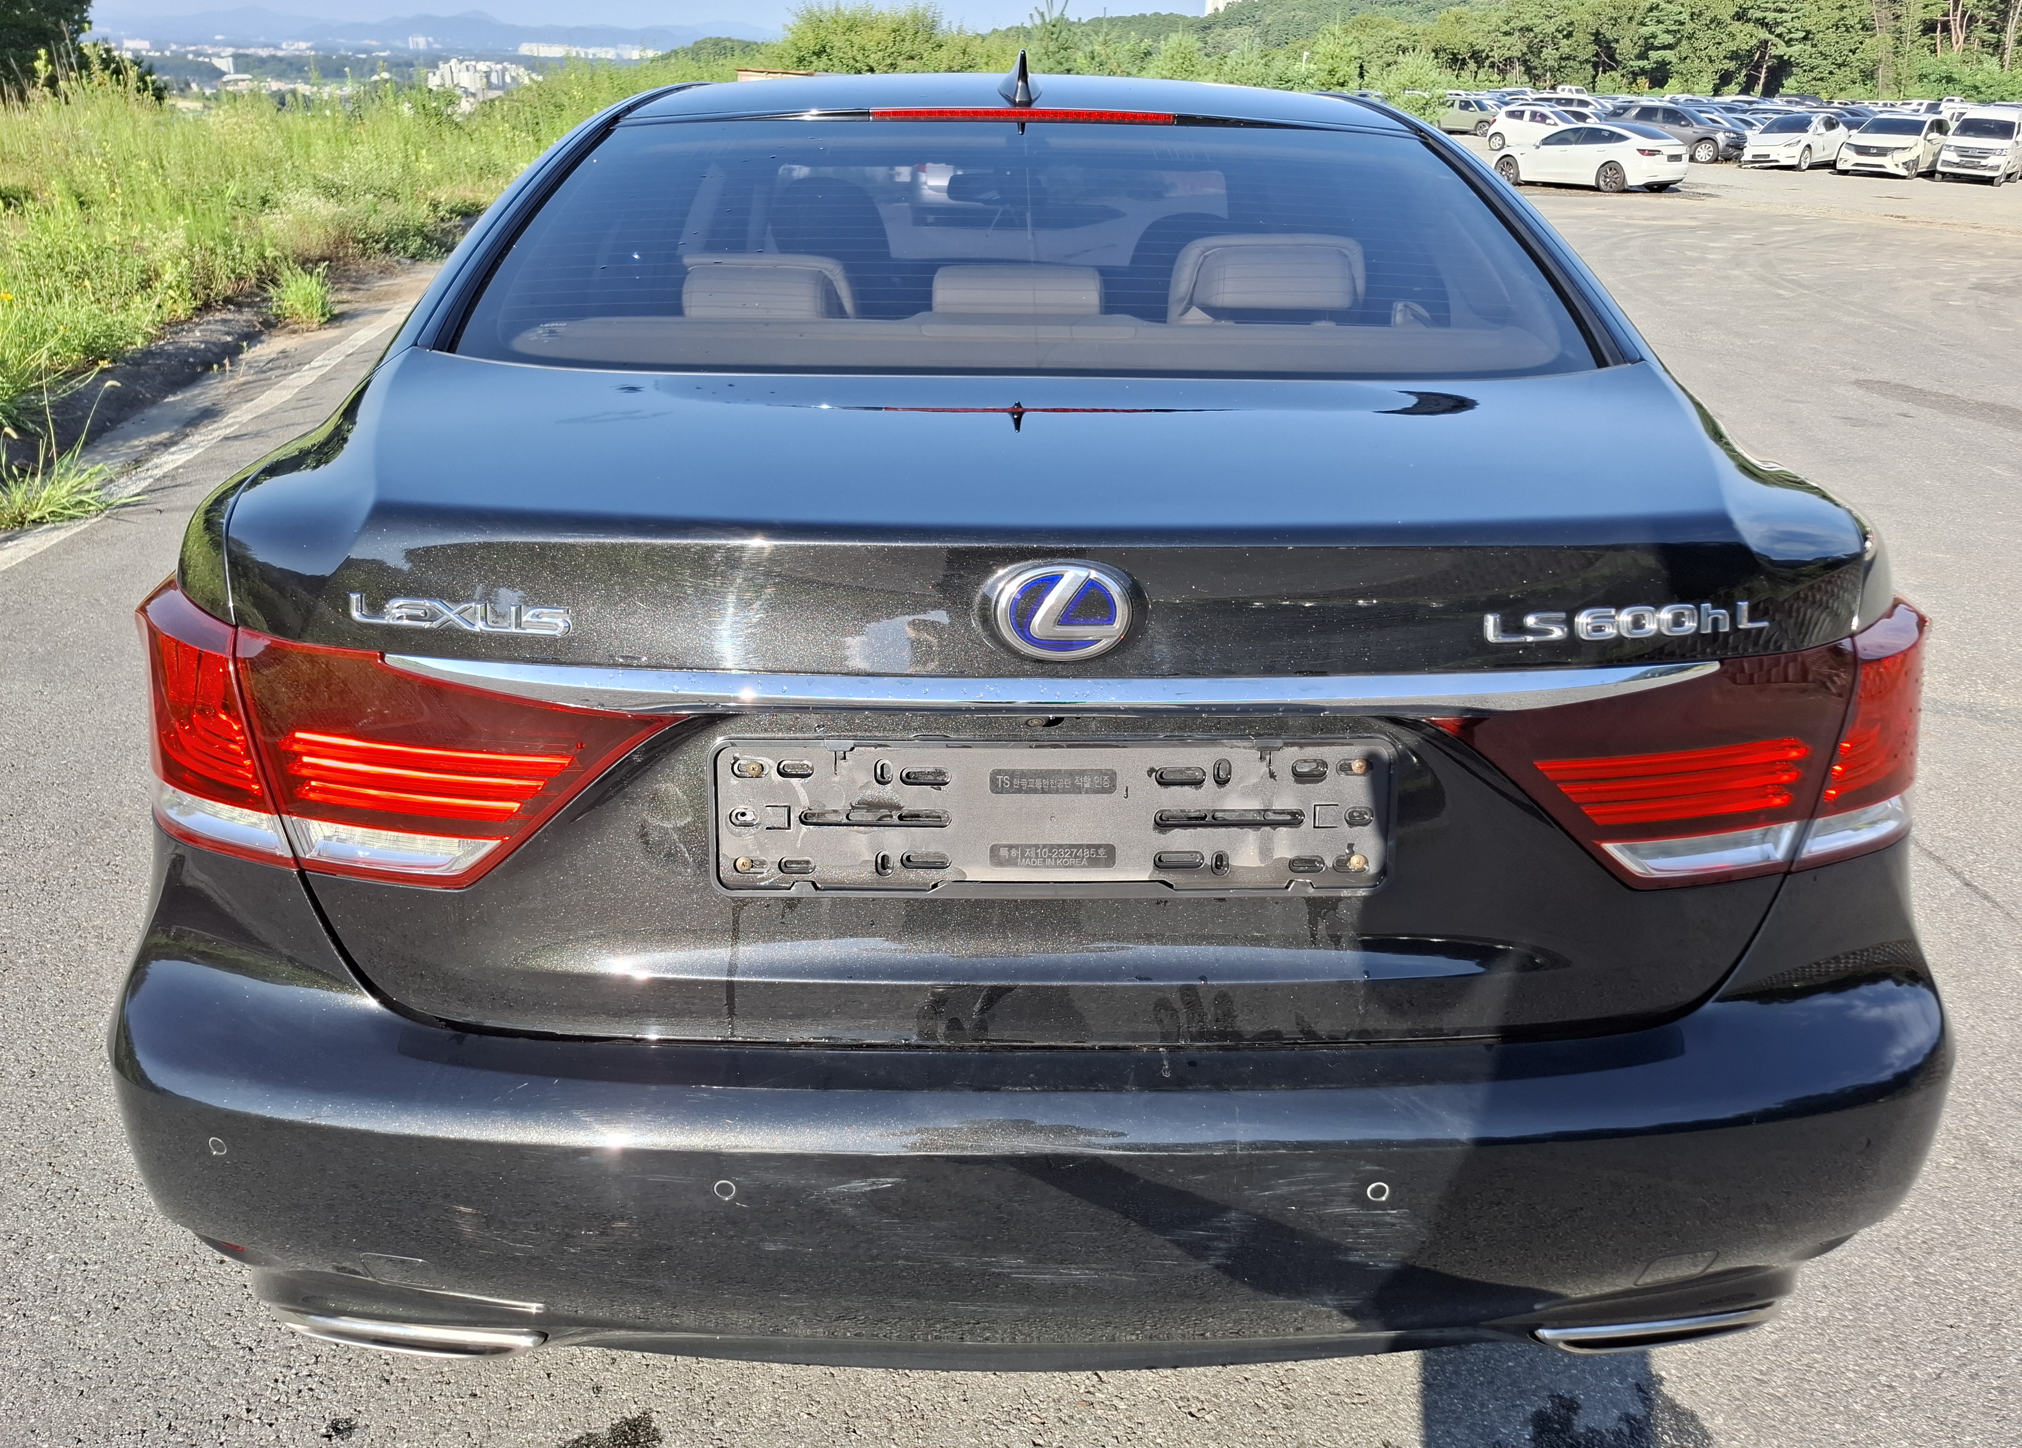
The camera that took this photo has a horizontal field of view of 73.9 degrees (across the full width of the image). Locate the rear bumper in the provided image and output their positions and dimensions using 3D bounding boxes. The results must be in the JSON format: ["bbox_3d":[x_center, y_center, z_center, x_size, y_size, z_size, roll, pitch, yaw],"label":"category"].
[{"bbox_3d":[0.028,0.299,1.367,1.830,0.440,0.600,0,24,-1],"label":"rear bumper"}]

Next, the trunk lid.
[{"bbox_3d":[0.032,-0.077,1.266,1.400,0.470,0.650,0,24,-1],"label":"trunk lid"}]

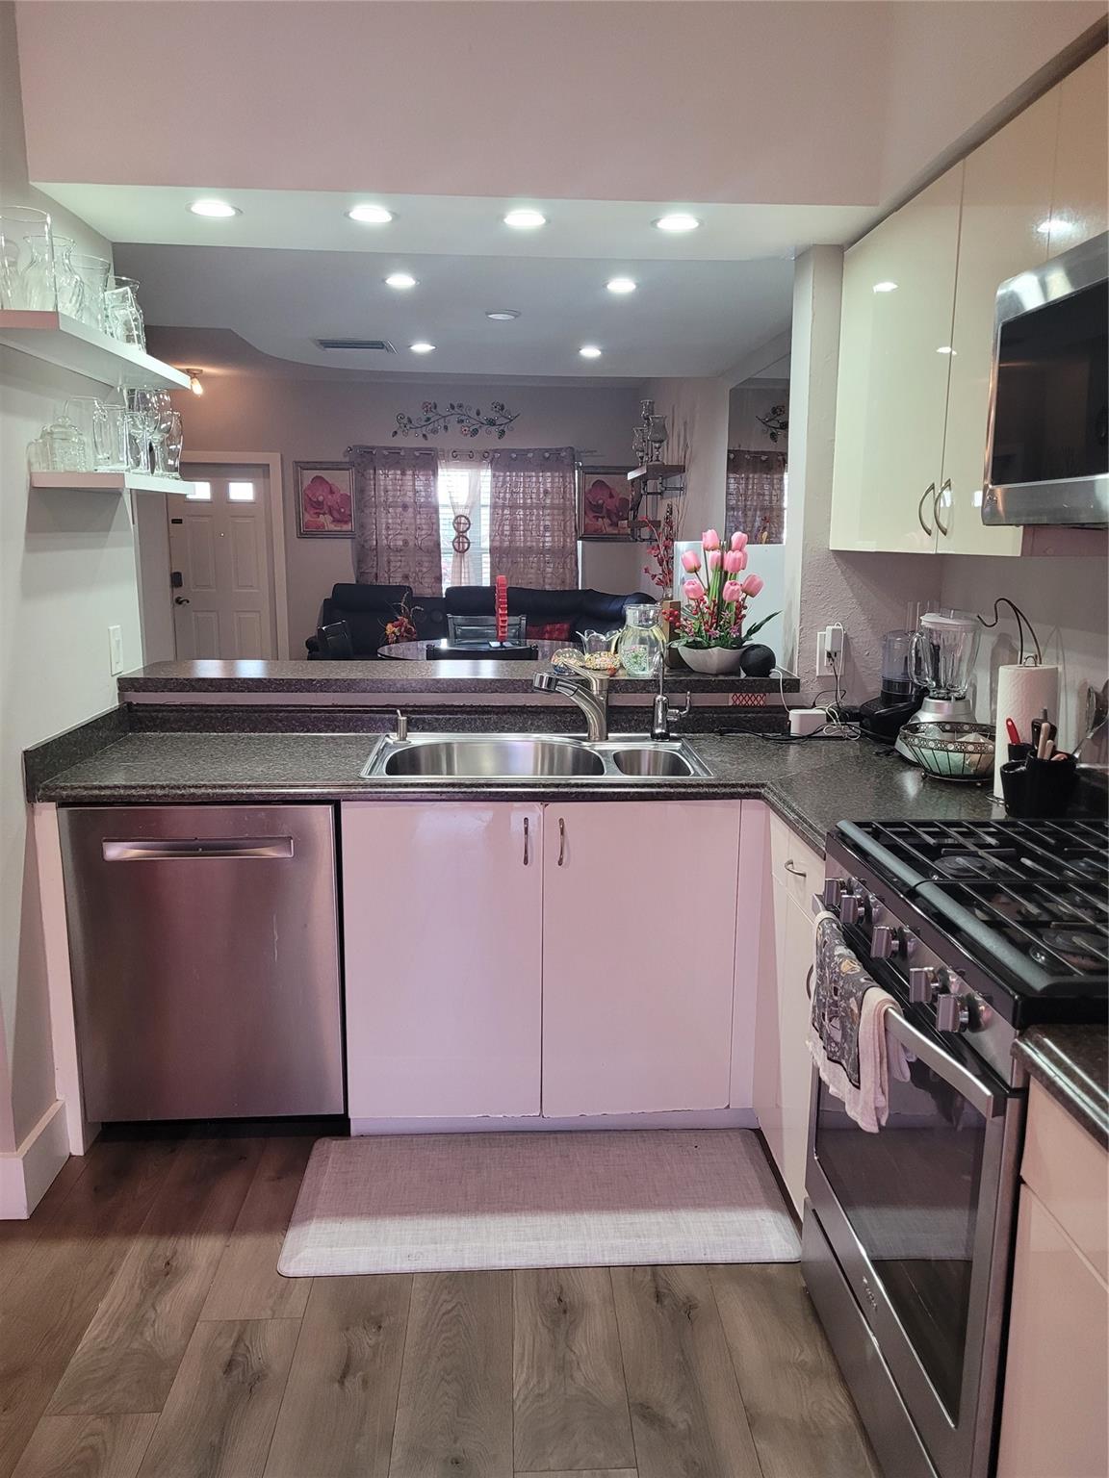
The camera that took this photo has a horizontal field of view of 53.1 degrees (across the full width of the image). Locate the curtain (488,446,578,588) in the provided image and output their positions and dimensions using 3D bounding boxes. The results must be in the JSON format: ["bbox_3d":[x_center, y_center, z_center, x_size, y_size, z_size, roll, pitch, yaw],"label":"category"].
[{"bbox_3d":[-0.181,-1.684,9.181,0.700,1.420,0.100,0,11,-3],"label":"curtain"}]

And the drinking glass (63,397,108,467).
[{"bbox_3d":[-1.119,-0.720,2.647,0.112,0.178,0.092,0,11,-3],"label":"drinking glass"}]

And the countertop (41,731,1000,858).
[{"bbox_3d":[-0.025,0.112,2.598,2.265,0.042,1.070,0,11,-3],"label":"countertop"}]

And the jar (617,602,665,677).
[{"bbox_3d":[0.252,-0.290,3.220,0.136,0.205,0.136,0,11,0],"label":"jar"}]

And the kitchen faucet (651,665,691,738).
[{"bbox_3d":[0.322,-0.114,3.039,0.115,0.243,0.130,1,11,5],"label":"kitchen faucet"}]

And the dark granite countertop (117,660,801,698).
[{"bbox_3d":[-0.266,-0.191,3.343,1.910,0.042,0.440,0,11,-3],"label":"dark granite countertop"}]

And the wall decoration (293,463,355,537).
[{"bbox_3d":[-1.919,-1.993,9.233,0.461,0.604,0.040,0,11,-3],"label":"wall decoration"}]

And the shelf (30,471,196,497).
[{"bbox_3d":[-1.093,-0.643,2.807,0.208,0.034,0.585,0,11,-3],"label":"shelf"}]

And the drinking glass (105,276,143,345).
[{"bbox_3d":[-1.031,-1.016,2.668,0.090,0.175,0.090,0,11,-3],"label":"drinking glass"}]

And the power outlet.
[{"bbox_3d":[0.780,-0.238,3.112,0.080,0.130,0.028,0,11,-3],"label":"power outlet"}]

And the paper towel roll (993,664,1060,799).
[{"bbox_3d":[1.003,-0.011,2.373,0.118,0.281,0.118,0,11,0],"label":"paper towel roll"}]

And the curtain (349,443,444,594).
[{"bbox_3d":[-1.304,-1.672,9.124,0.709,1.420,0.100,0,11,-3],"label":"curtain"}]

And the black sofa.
[{"bbox_3d":[-0.557,-0.698,8.764,2.650,1.020,1.150,0,11,-3],"label":"black sofa"}]

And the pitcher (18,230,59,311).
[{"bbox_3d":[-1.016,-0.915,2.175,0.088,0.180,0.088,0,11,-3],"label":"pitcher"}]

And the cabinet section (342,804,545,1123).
[{"bbox_3d":[-0.267,0.465,2.829,0.450,0.770,0.560,0,11,-3],"label":"cabinet section"}]

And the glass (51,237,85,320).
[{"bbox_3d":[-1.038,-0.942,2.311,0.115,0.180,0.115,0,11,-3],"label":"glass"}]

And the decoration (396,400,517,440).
[{"bbox_3d":[-0.808,-2.638,9.170,1.035,0.303,0.040,0,11,-3],"label":"decoration"}]

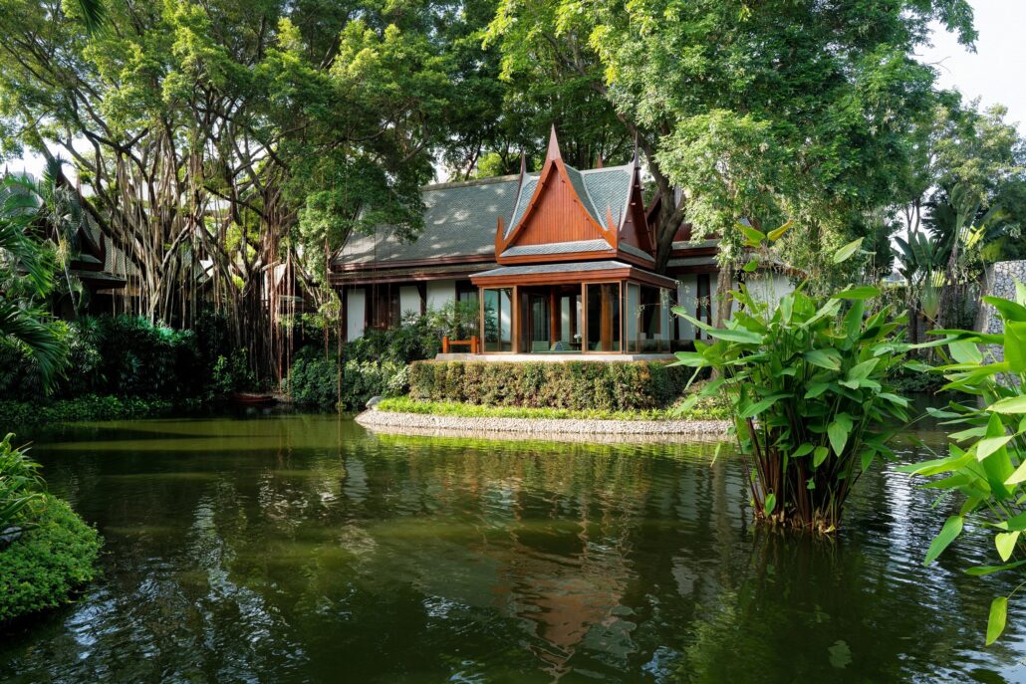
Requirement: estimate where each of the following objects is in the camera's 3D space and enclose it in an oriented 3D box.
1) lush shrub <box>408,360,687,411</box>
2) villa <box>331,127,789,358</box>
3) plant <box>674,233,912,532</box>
[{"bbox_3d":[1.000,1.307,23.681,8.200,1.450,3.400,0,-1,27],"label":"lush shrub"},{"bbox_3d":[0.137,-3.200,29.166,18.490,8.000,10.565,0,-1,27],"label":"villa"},{"bbox_3d":[3.300,0.394,8.395,2.750,3.500,2.500,0,-1,0],"label":"plant"}]

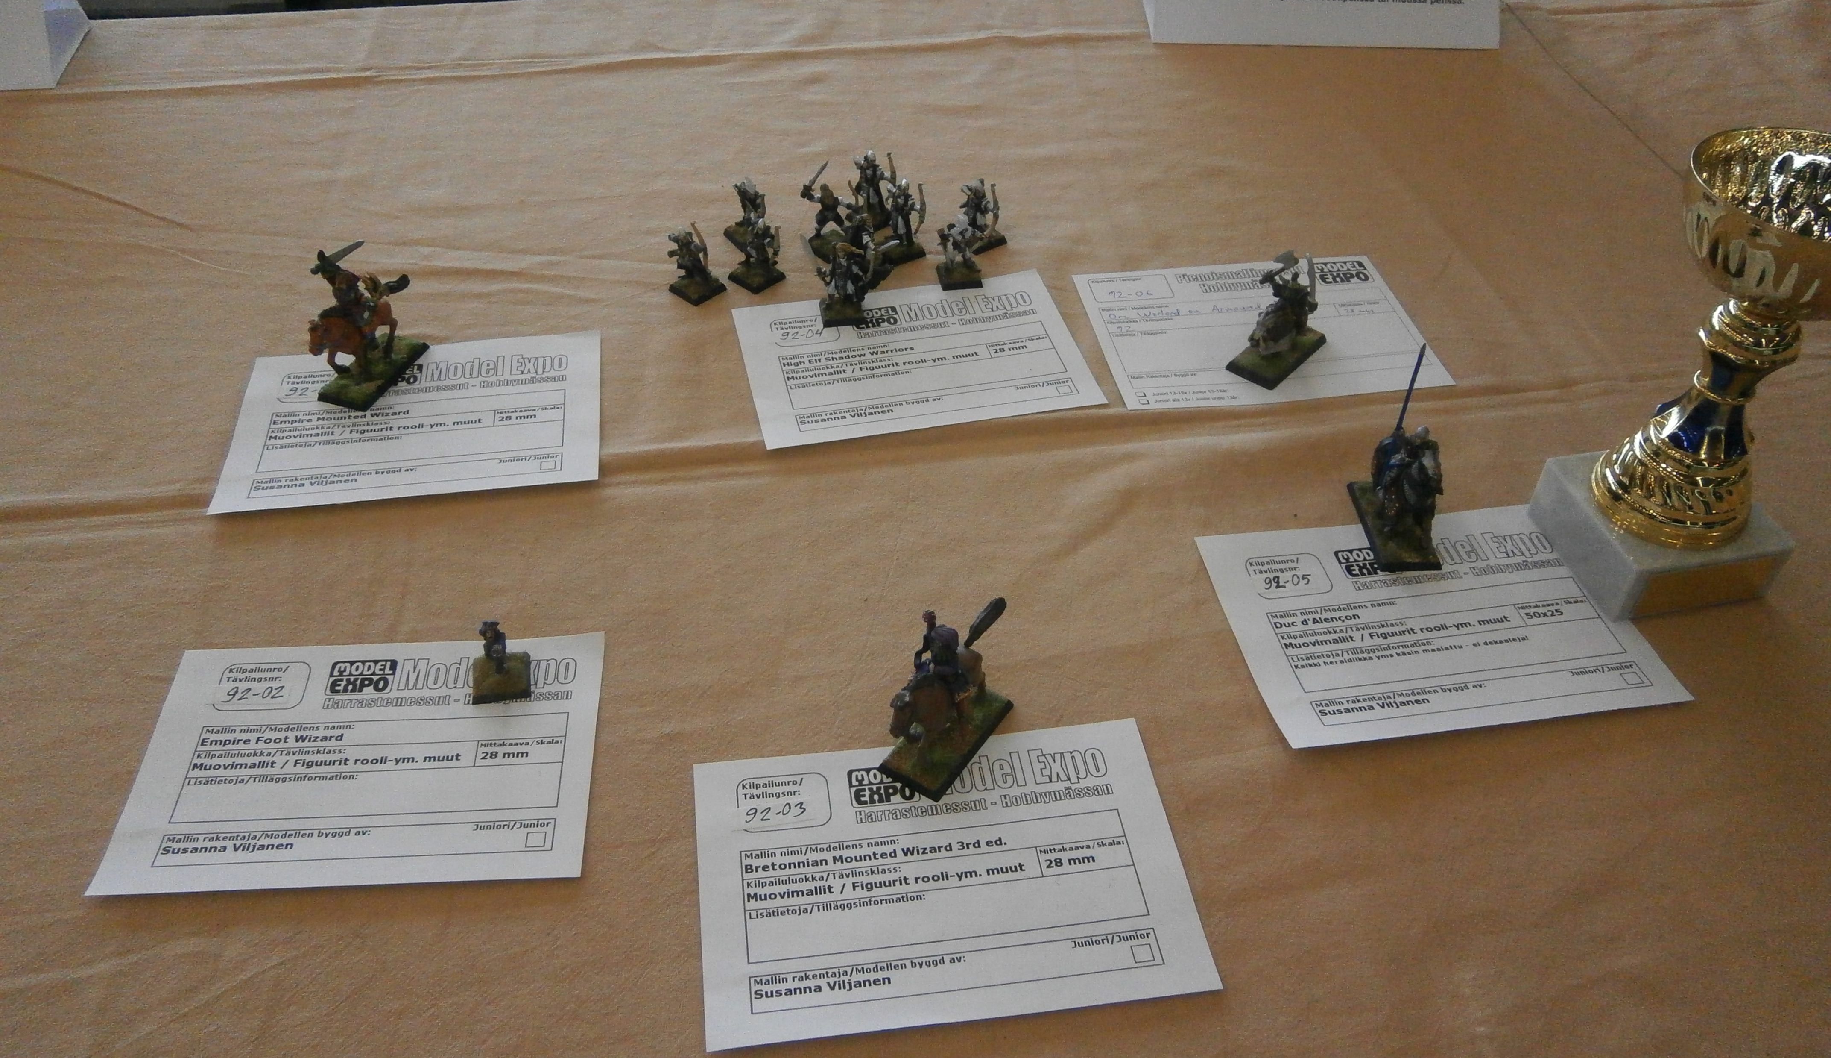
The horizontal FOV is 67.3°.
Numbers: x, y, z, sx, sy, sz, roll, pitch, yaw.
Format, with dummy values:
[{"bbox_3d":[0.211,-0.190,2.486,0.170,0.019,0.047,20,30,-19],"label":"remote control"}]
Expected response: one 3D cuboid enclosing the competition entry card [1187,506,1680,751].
[{"bbox_3d":[0.198,0.032,0.522,0.153,0.002,0.102,-6,45,-7],"label":"competition entry card"}]

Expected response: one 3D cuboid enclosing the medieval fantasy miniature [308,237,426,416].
[{"bbox_3d":[-0.234,-0.090,0.575,0.027,0.064,0.050,15,46,13],"label":"medieval fantasy miniature"}]

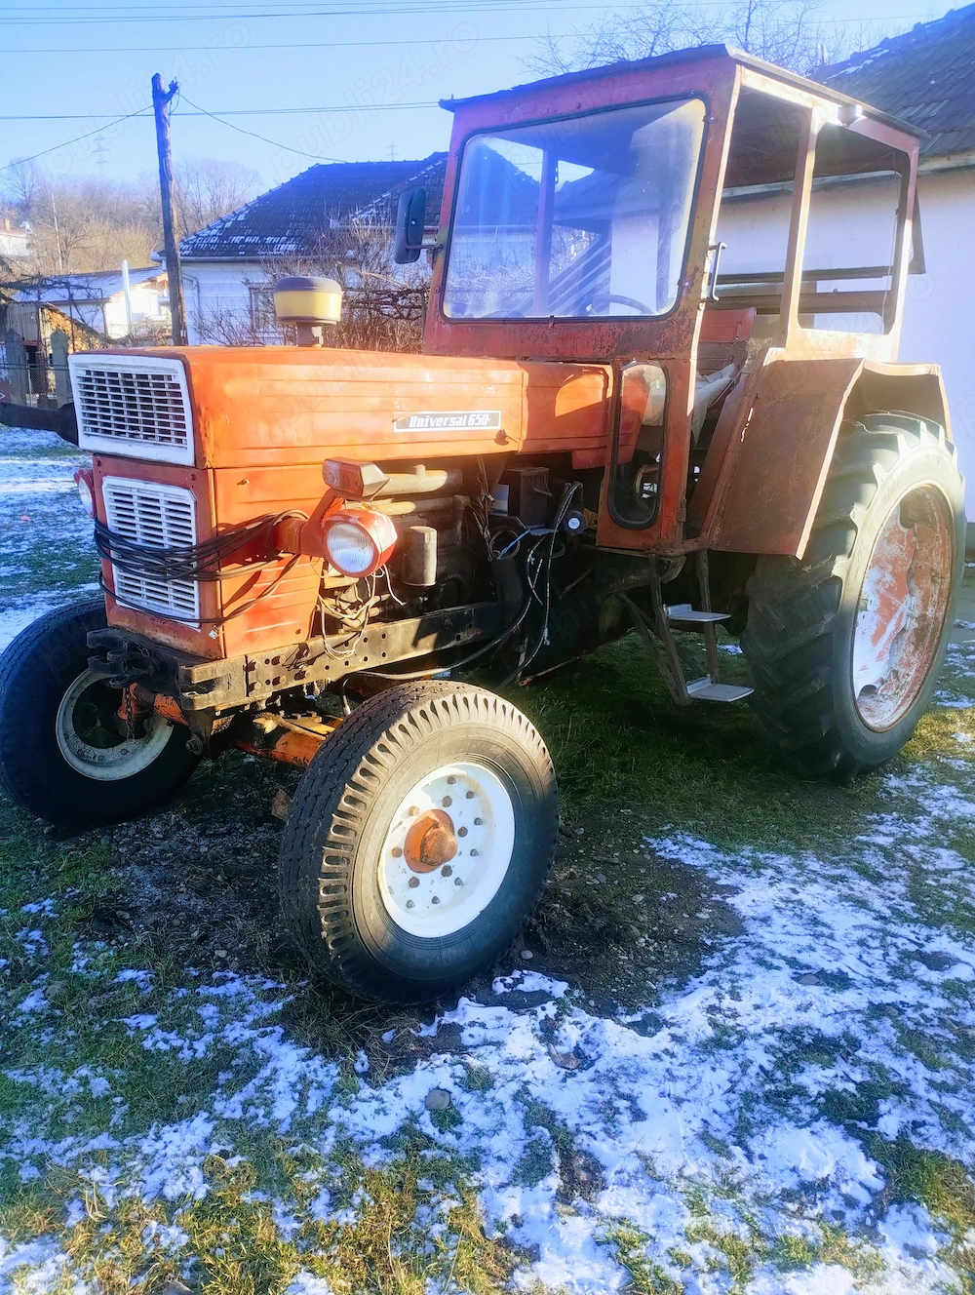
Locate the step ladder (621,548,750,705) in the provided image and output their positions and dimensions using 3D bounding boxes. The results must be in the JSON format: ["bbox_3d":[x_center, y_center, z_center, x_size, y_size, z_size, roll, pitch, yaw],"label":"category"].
[{"bbox_3d":[0.719,-0.089,3.631,0.430,0.550,0.390,14,19,39],"label":"step ladder"}]

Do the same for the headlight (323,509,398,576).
[{"bbox_3d":[-0.313,-0.269,2.612,0.168,0.168,0.125,9,32,26],"label":"headlight"}]

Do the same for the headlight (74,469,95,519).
[{"bbox_3d":[-1.269,-0.518,3.461,0.125,0.168,0.168,-22,26,-34],"label":"headlight"}]

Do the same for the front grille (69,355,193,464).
[{"bbox_3d":[-0.930,-0.631,2.759,0.550,0.255,0.045,14,19,39],"label":"front grille"}]

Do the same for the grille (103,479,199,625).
[{"bbox_3d":[-0.923,-0.269,2.877,0.420,0.365,0.040,14,19,39],"label":"grille"}]

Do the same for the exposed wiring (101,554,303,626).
[{"bbox_3d":[-0.826,-0.200,2.943,0.700,0.190,0.290,14,19,39],"label":"exposed wiring"}]

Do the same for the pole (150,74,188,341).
[{"bbox_3d":[-5.403,-6.727,18.129,0.330,5.731,0.280,-1,15,0],"label":"pole"}]

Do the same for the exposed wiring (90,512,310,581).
[{"bbox_3d":[-0.836,-0.298,2.902,0.760,0.225,0.260,14,19,39],"label":"exposed wiring"}]

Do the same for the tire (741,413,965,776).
[{"bbox_3d":[1.556,-0.182,4.292,0.340,1.480,1.480,14,19,39],"label":"tire"}]

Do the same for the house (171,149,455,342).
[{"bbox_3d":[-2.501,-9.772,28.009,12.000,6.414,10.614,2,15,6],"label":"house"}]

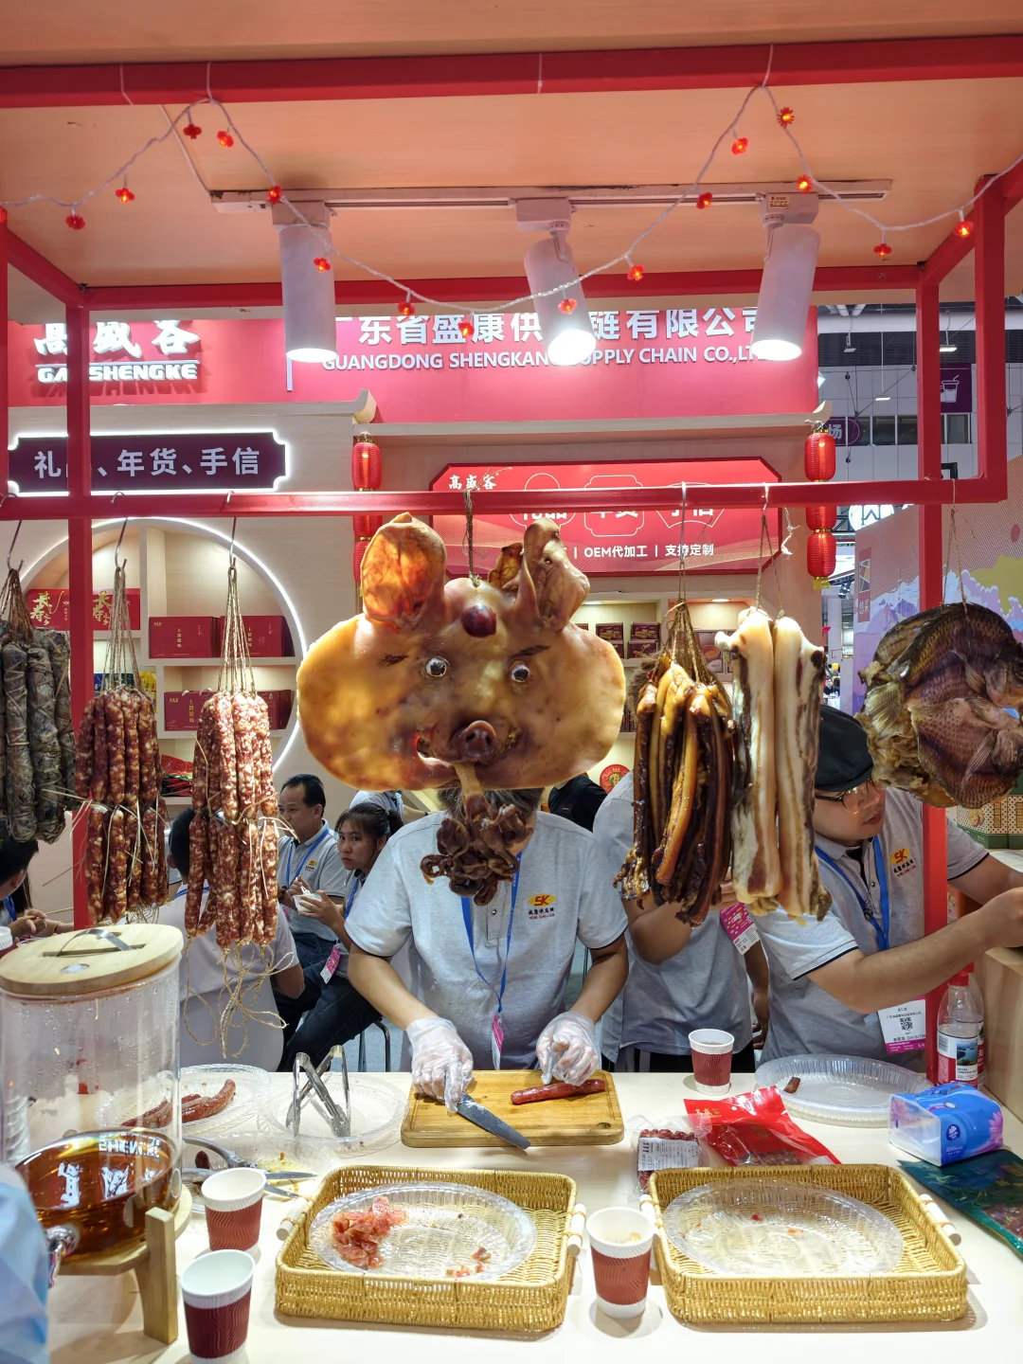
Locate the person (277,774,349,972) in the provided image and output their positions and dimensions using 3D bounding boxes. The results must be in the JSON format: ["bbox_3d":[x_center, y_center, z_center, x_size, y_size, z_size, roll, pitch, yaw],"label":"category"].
[{"bbox_3d":[-0.860,1.000,3.480,0.520,1.260,0.780,0,0,38],"label":"person"}]

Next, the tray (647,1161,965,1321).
[{"bbox_3d":[0.352,0.701,1.197,0.348,0.057,0.245,-1,0,2],"label":"tray"}]

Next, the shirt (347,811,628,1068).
[{"bbox_3d":[-0.050,0.554,1.980,0.580,0.600,0.300,-1,0,0],"label":"shirt"}]

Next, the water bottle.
[{"bbox_3d":[0.775,0.610,1.635,0.066,0.230,0.066,-1,0,0],"label":"water bottle"}]

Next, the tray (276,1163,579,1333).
[{"bbox_3d":[-0.096,0.712,1.210,0.370,0.058,0.242,-1,0,8],"label":"tray"}]

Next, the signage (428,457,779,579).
[{"bbox_3d":[0.469,-0.818,4.700,1.730,0.540,0.050,-1,0,2],"label":"signage"}]

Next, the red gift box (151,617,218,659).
[{"bbox_3d":[-1.706,-0.226,4.900,0.320,0.207,0.120,-1,0,2],"label":"red gift box"}]

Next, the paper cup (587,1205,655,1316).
[{"bbox_3d":[0.129,0.692,1.123,0.080,0.092,0.080,-1,0,0],"label":"paper cup"}]

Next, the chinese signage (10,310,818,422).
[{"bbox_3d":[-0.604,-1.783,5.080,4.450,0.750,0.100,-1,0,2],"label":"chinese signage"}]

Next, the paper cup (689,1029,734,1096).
[{"bbox_3d":[0.356,0.681,1.685,0.079,0.088,0.079,-1,0,0],"label":"paper cup"}]

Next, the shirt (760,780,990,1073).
[{"bbox_3d":[0.705,0.550,1.900,0.470,0.660,0.320,-1,7,-34],"label":"shirt"}]

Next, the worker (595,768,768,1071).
[{"bbox_3d":[0.375,0.515,2.130,0.440,0.670,0.280,-1,0,-22],"label":"worker"}]

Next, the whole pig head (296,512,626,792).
[{"bbox_3d":[-0.080,-0.047,1.500,0.520,0.445,0.170,-1,0,-5],"label":"whole pig head"}]

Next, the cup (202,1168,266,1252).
[{"bbox_3d":[-0.360,0.690,1.222,0.079,0.088,0.079,-1,0,0],"label":"cup"}]

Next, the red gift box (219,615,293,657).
[{"bbox_3d":[-1.333,-0.234,4.880,0.320,0.207,0.120,-1,0,2],"label":"red gift box"}]

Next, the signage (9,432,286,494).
[{"bbox_3d":[-1.872,-1.123,4.850,1.420,0.310,0.060,-1,0,2],"label":"signage"}]

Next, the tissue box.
[{"bbox_3d":[0.678,0.690,1.470,0.135,0.068,0.085,-1,0,-23],"label":"tissue box"}]

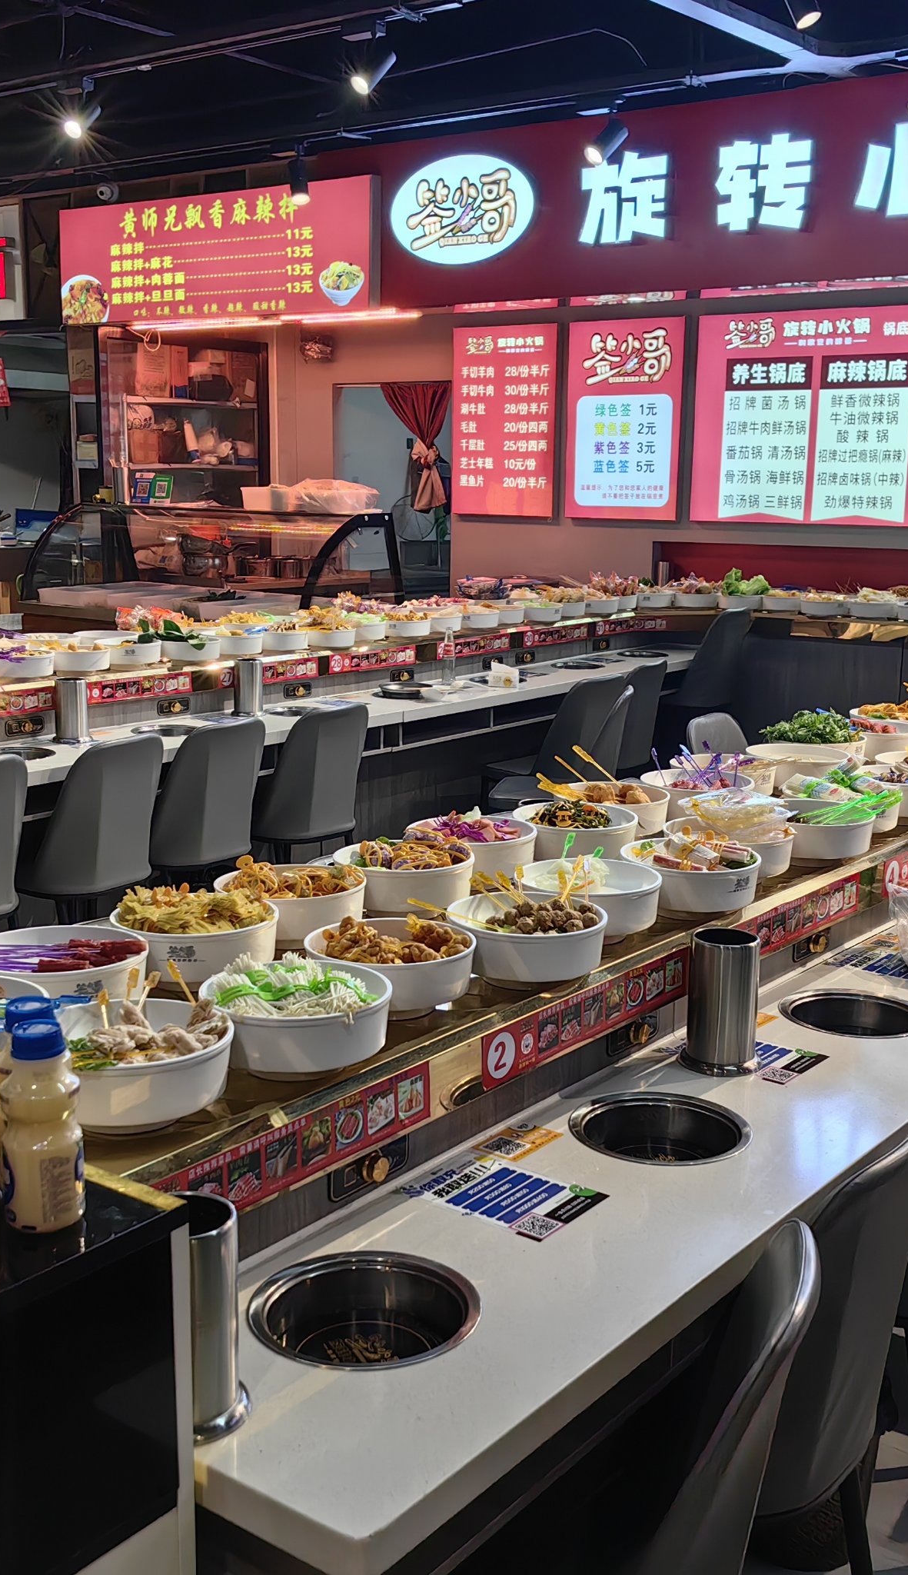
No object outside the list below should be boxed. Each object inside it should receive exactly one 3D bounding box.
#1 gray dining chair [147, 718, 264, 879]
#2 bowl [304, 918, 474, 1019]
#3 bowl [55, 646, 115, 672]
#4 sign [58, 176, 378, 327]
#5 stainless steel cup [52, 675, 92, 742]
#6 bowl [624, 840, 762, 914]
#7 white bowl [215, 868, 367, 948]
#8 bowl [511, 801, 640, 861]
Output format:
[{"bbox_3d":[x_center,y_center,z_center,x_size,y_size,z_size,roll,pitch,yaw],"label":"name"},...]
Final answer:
[{"bbox_3d":[-0.887,0.193,5.141,0.510,0.830,0.450,10,14,37],"label":"gray dining chair"},{"bbox_3d":[-0.083,0.233,2.152,0.227,0.070,0.227,1,11,0],"label":"bowl"},{"bbox_3d":[-1.310,-0.445,5.691,0.230,0.075,0.230,1,11,0],"label":"bowl"},{"bbox_3d":[-1.494,-3.229,9.980,2.670,0.707,0.090,9,14,37],"label":"sign"},{"bbox_3d":[-1.210,-0.247,5.205,0.114,0.187,0.114,1,11,0],"label":"stainless steel cup"},{"bbox_3d":[0.381,0.143,2.640,0.227,0.070,0.227,1,11,0],"label":"bowl"},{"bbox_3d":[-0.248,0.181,2.499,0.230,0.075,0.230,1,11,0],"label":"white bowl"},{"bbox_3d":[0.223,0.088,3.012,0.230,0.075,0.230,1,11,0],"label":"bowl"}]

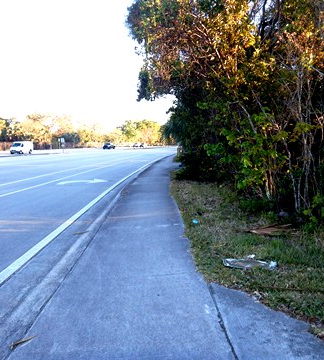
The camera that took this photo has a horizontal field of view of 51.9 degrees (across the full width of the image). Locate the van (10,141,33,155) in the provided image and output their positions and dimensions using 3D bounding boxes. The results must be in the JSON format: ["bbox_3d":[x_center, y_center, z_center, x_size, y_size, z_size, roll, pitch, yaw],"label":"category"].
[{"bbox_3d":[-24.486,-5.643,58.500,2.000,2.120,5.200,0,6,4],"label":"van"}]

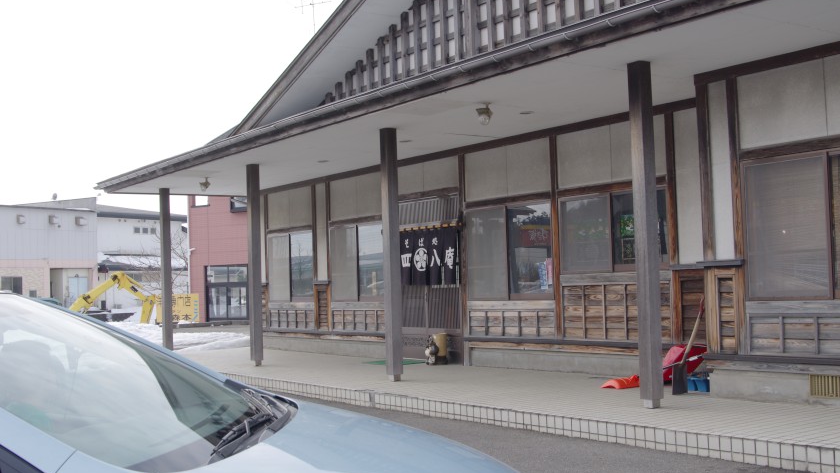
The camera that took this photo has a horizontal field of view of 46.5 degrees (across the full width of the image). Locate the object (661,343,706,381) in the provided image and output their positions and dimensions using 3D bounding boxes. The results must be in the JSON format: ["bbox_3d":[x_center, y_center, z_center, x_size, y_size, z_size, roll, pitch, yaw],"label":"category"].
[{"bbox_3d":[2.676,1.305,10.050,0.330,0.370,0.420,1,-4,-36],"label":"object"}]

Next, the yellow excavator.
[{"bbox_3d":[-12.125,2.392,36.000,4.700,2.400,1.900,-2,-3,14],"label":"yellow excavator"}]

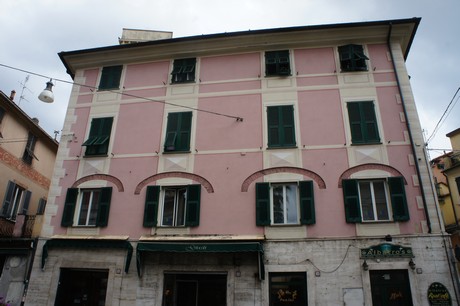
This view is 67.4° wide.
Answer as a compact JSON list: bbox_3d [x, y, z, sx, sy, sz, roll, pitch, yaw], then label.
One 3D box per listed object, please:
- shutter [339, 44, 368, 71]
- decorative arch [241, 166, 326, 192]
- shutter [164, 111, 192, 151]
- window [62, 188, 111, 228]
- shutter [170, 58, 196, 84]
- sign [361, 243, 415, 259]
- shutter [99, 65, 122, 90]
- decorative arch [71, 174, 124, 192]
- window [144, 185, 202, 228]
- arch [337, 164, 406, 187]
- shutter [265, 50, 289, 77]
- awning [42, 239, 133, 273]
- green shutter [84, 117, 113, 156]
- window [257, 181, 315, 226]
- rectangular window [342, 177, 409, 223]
[{"bbox_3d":[5.066,-3.897,14.205,1.058,1.310,0.260,-3,-22,8],"label":"shutter"},{"bbox_3d":[1.973,0.961,12.995,3.121,0.934,0.100,-3,-23,8],"label":"decorative arch"},{"bbox_3d":[-2.173,-0.916,14.454,1.113,1.885,0.150,-3,-23,8],"label":"shutter"},{"bbox_3d":[-5.581,2.122,13.471,1.882,1.556,0.200,-3,-22,8],"label":"window"},{"bbox_3d":[-2.029,-3.634,15.254,1.070,1.353,0.240,-3,-22,8],"label":"shutter"},{"bbox_3d":[5.116,3.194,11.250,1.630,0.460,0.100,-3,-22,8],"label":"sign"},{"bbox_3d":[-5.612,-3.545,16.183,1.032,1.352,0.120,-3,-23,8],"label":"shutter"},{"bbox_3d":[-5.386,1.228,14.100,2.317,0.811,0.100,-3,-23,8],"label":"decorative arch"},{"bbox_3d":[-2.147,1.995,12.968,2.124,1.599,0.200,-3,-22,8],"label":"window"},{"bbox_3d":[5.124,0.790,12.547,2.388,0.891,0.100,-3,-23,8],"label":"arch"},{"bbox_3d":[2.072,-3.960,15.055,1.081,1.339,0.200,-3,-23,8],"label":"shutter"},{"bbox_3d":[-5.162,3.726,12.501,3.360,1.090,0.450,-3,-22,8],"label":"awning"},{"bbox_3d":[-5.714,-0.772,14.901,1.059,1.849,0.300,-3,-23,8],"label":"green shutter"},{"bbox_3d":[1.974,1.807,12.380,2.070,1.574,0.200,-3,-22,8],"label":"window"},{"bbox_3d":[5.130,1.637,12.172,2.101,1.580,0.150,-3,-23,8],"label":"rectangular window"}]

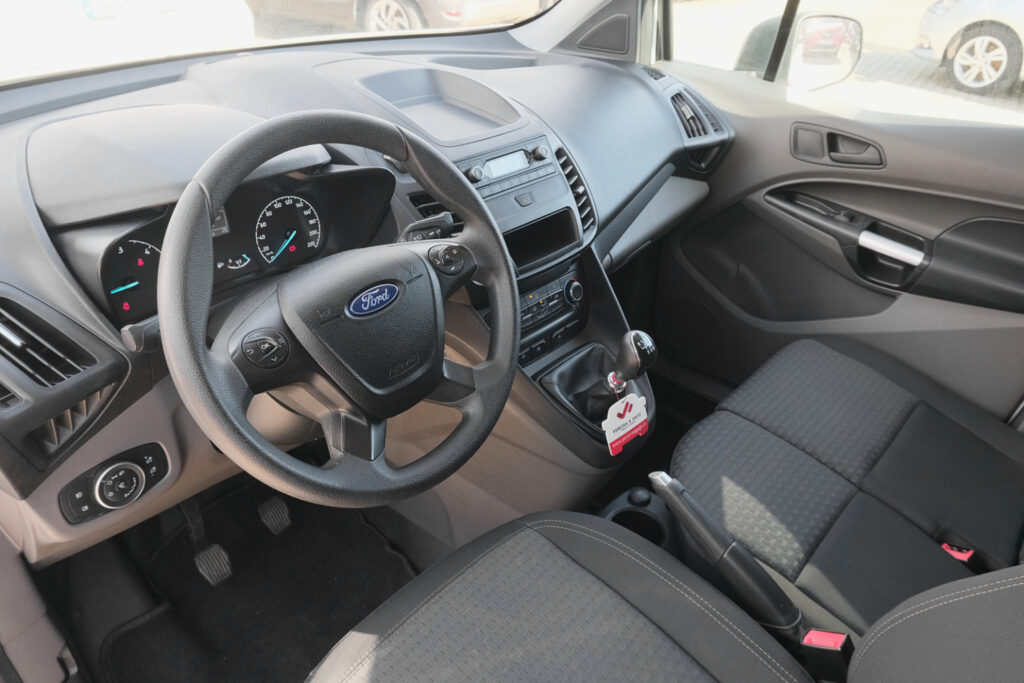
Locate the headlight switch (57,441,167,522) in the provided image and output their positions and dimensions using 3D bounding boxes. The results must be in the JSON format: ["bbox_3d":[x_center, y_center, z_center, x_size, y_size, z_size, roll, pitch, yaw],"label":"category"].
[{"bbox_3d":[-0.446,0.157,0.800,0.035,0.061,0.117,14,32,39],"label":"headlight switch"}]

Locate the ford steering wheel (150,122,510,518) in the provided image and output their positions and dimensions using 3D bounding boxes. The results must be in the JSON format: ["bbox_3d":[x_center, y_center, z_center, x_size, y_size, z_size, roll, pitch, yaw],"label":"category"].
[{"bbox_3d":[-0.152,-0.032,0.702,0.375,0.370,0.090,-28,11,-39],"label":"ford steering wheel"}]

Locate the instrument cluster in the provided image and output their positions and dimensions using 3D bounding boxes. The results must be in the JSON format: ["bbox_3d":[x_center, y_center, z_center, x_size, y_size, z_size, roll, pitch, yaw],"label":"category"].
[{"bbox_3d":[-0.289,-0.127,0.801,0.100,0.125,0.345,14,32,43],"label":"instrument cluster"}]

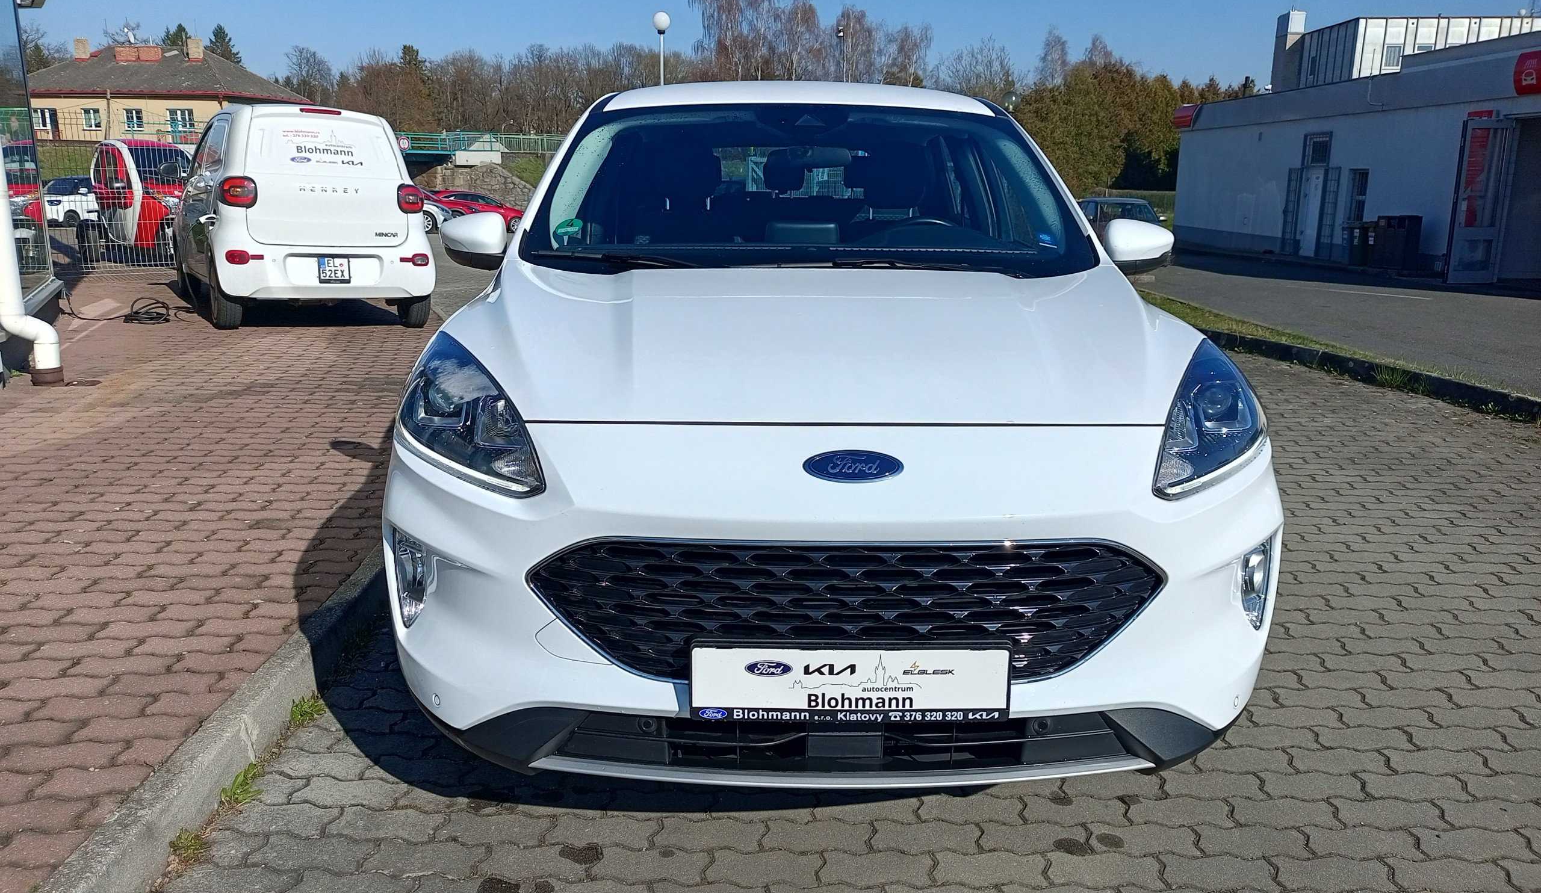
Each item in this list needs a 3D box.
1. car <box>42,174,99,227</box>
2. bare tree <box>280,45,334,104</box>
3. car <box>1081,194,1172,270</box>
[{"bbox_3d":[-21.600,-7.600,34.800,1.750,1.570,4.000,2,13,5],"label":"car"},{"bbox_3d":[-46.525,-35.392,112.000,5.500,10.200,5.500,0,13,0],"label":"bare tree"},{"bbox_3d":[7.726,-4.784,24.500,1.720,1.420,4.100,1,14,2],"label":"car"}]

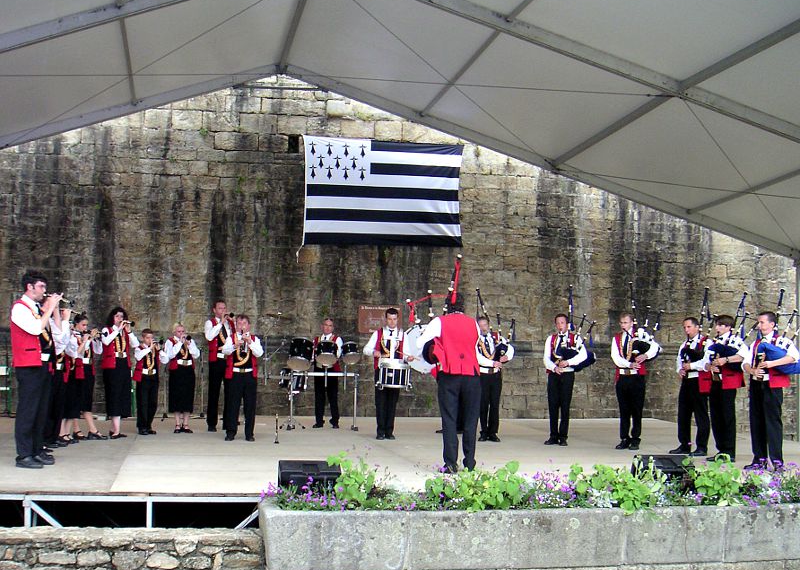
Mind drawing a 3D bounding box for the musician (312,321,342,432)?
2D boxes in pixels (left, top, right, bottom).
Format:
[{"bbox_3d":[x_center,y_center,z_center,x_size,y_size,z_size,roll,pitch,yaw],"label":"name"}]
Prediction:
[{"bbox_3d":[-1.155,1.391,13.800,0.500,1.730,0.400,2,-5,-3],"label":"musician"}]

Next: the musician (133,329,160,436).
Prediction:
[{"bbox_3d":[-3.429,1.318,11.998,0.420,1.420,0.380,4,-6,-33],"label":"musician"}]

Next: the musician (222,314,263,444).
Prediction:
[{"bbox_3d":[-2.042,1.199,11.491,0.560,1.640,0.450,2,-5,-13],"label":"musician"}]

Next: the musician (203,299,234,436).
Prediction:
[{"bbox_3d":[-2.628,1.186,12.830,0.500,1.860,0.440,6,-6,-42],"label":"musician"}]

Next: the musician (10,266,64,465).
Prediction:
[{"bbox_3d":[-3.362,0.784,8.100,0.460,1.800,0.480,1,-5,9],"label":"musician"}]

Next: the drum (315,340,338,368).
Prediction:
[{"bbox_3d":[-1.096,1.022,13.100,0.340,0.280,0.340,2,-39,0],"label":"drum"}]

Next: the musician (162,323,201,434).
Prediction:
[{"bbox_3d":[-3.098,1.326,12.450,0.500,1.560,0.450,4,-6,-25],"label":"musician"}]

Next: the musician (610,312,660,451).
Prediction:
[{"bbox_3d":[3.127,1.277,11.704,0.620,1.770,0.450,-1,-5,25],"label":"musician"}]

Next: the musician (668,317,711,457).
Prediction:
[{"bbox_3d":[3.655,1.277,11.050,0.420,1.740,0.500,5,-6,-33],"label":"musician"}]

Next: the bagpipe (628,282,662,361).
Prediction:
[{"bbox_3d":[3.202,0.504,11.500,0.500,1.080,0.480,-2,-6,35],"label":"bagpipe"}]

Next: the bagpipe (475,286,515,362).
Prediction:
[{"bbox_3d":[1.312,0.534,12.188,0.520,1.020,0.420,1,-5,8],"label":"bagpipe"}]

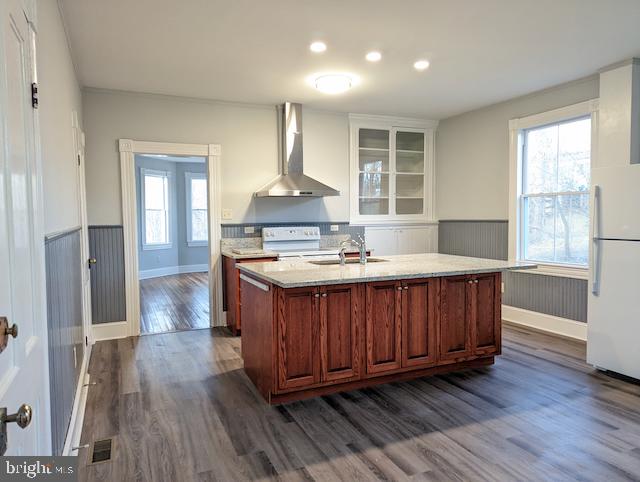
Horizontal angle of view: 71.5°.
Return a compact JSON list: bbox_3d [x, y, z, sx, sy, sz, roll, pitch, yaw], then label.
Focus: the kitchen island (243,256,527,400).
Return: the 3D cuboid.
[{"bbox_3d":[0.530,0.657,3.802,2.201,0.914,1.279,-2,3,-24],"label":"kitchen island"}]

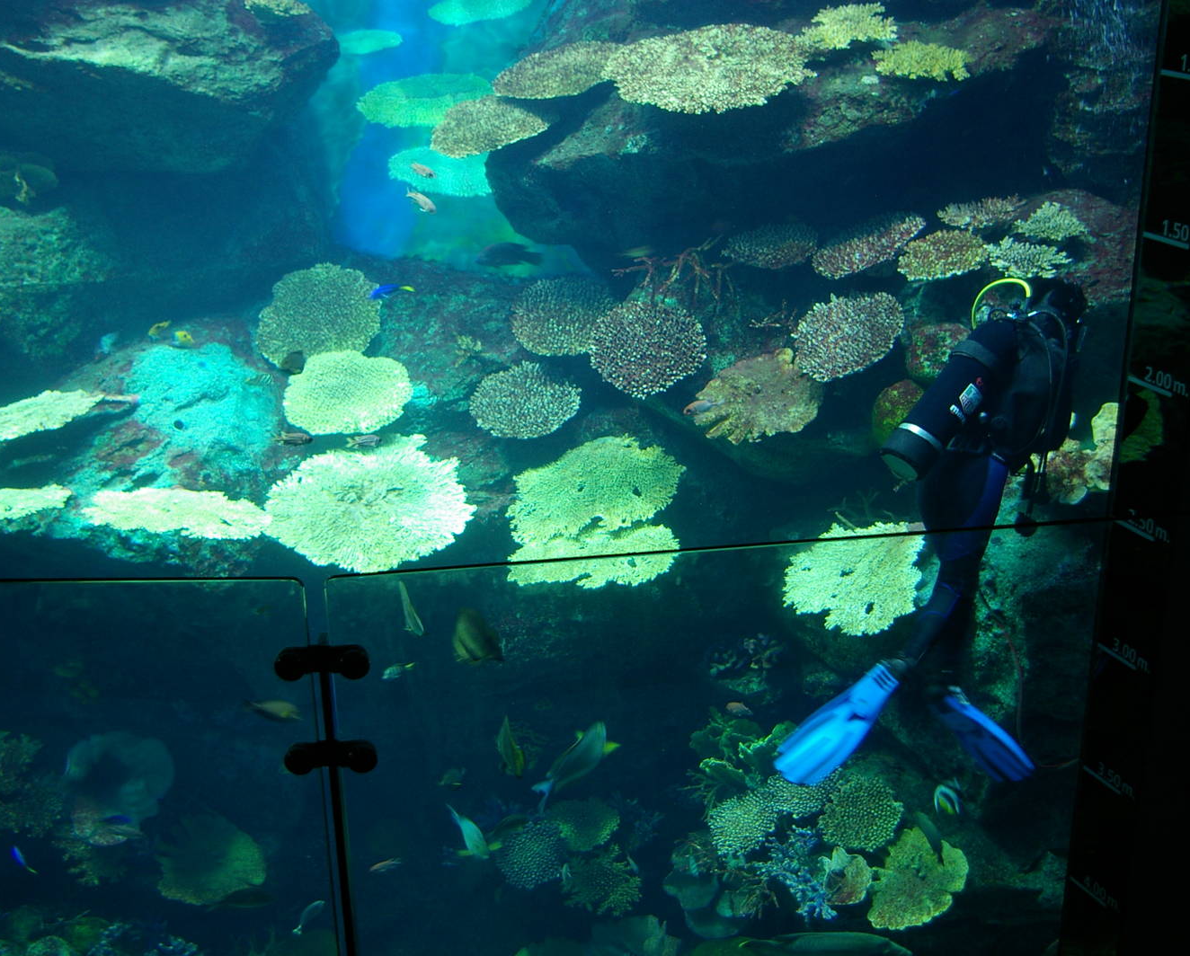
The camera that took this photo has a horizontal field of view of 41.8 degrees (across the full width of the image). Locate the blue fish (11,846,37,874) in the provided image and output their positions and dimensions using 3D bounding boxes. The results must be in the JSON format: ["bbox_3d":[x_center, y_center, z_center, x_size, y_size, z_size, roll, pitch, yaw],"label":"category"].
[{"bbox_3d":[-2.418,1.619,6.600,0.045,0.075,0.165,-18,41,-34],"label":"blue fish"}]

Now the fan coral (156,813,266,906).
[{"bbox_3d":[-1.775,1.762,7.200,0.460,0.310,0.300,-2,22,0],"label":"fan coral"}]

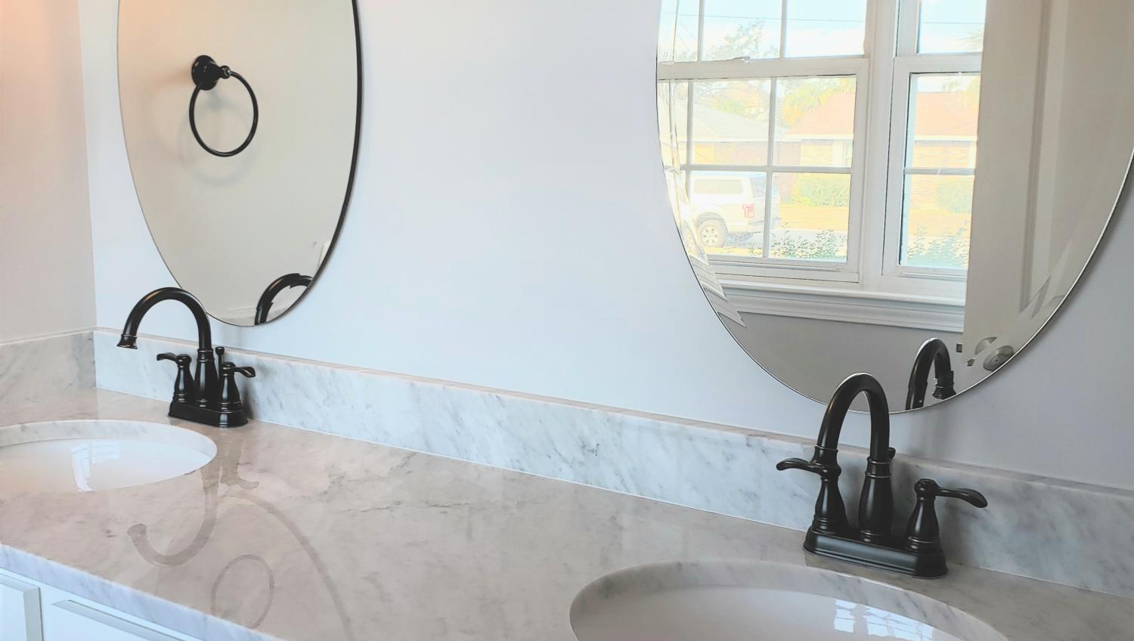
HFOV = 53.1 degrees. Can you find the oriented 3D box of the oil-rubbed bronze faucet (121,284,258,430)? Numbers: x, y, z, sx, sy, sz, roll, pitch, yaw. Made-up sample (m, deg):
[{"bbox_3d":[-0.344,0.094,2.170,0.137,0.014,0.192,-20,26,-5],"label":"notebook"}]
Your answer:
[{"bbox_3d":[-0.607,0.059,1.730,0.228,0.220,0.210,6,11,32],"label":"oil-rubbed bronze faucet"}]

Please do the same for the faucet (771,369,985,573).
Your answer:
[{"bbox_3d":[0.297,0.160,1.160,0.228,0.220,0.212,6,11,32],"label":"faucet"}]

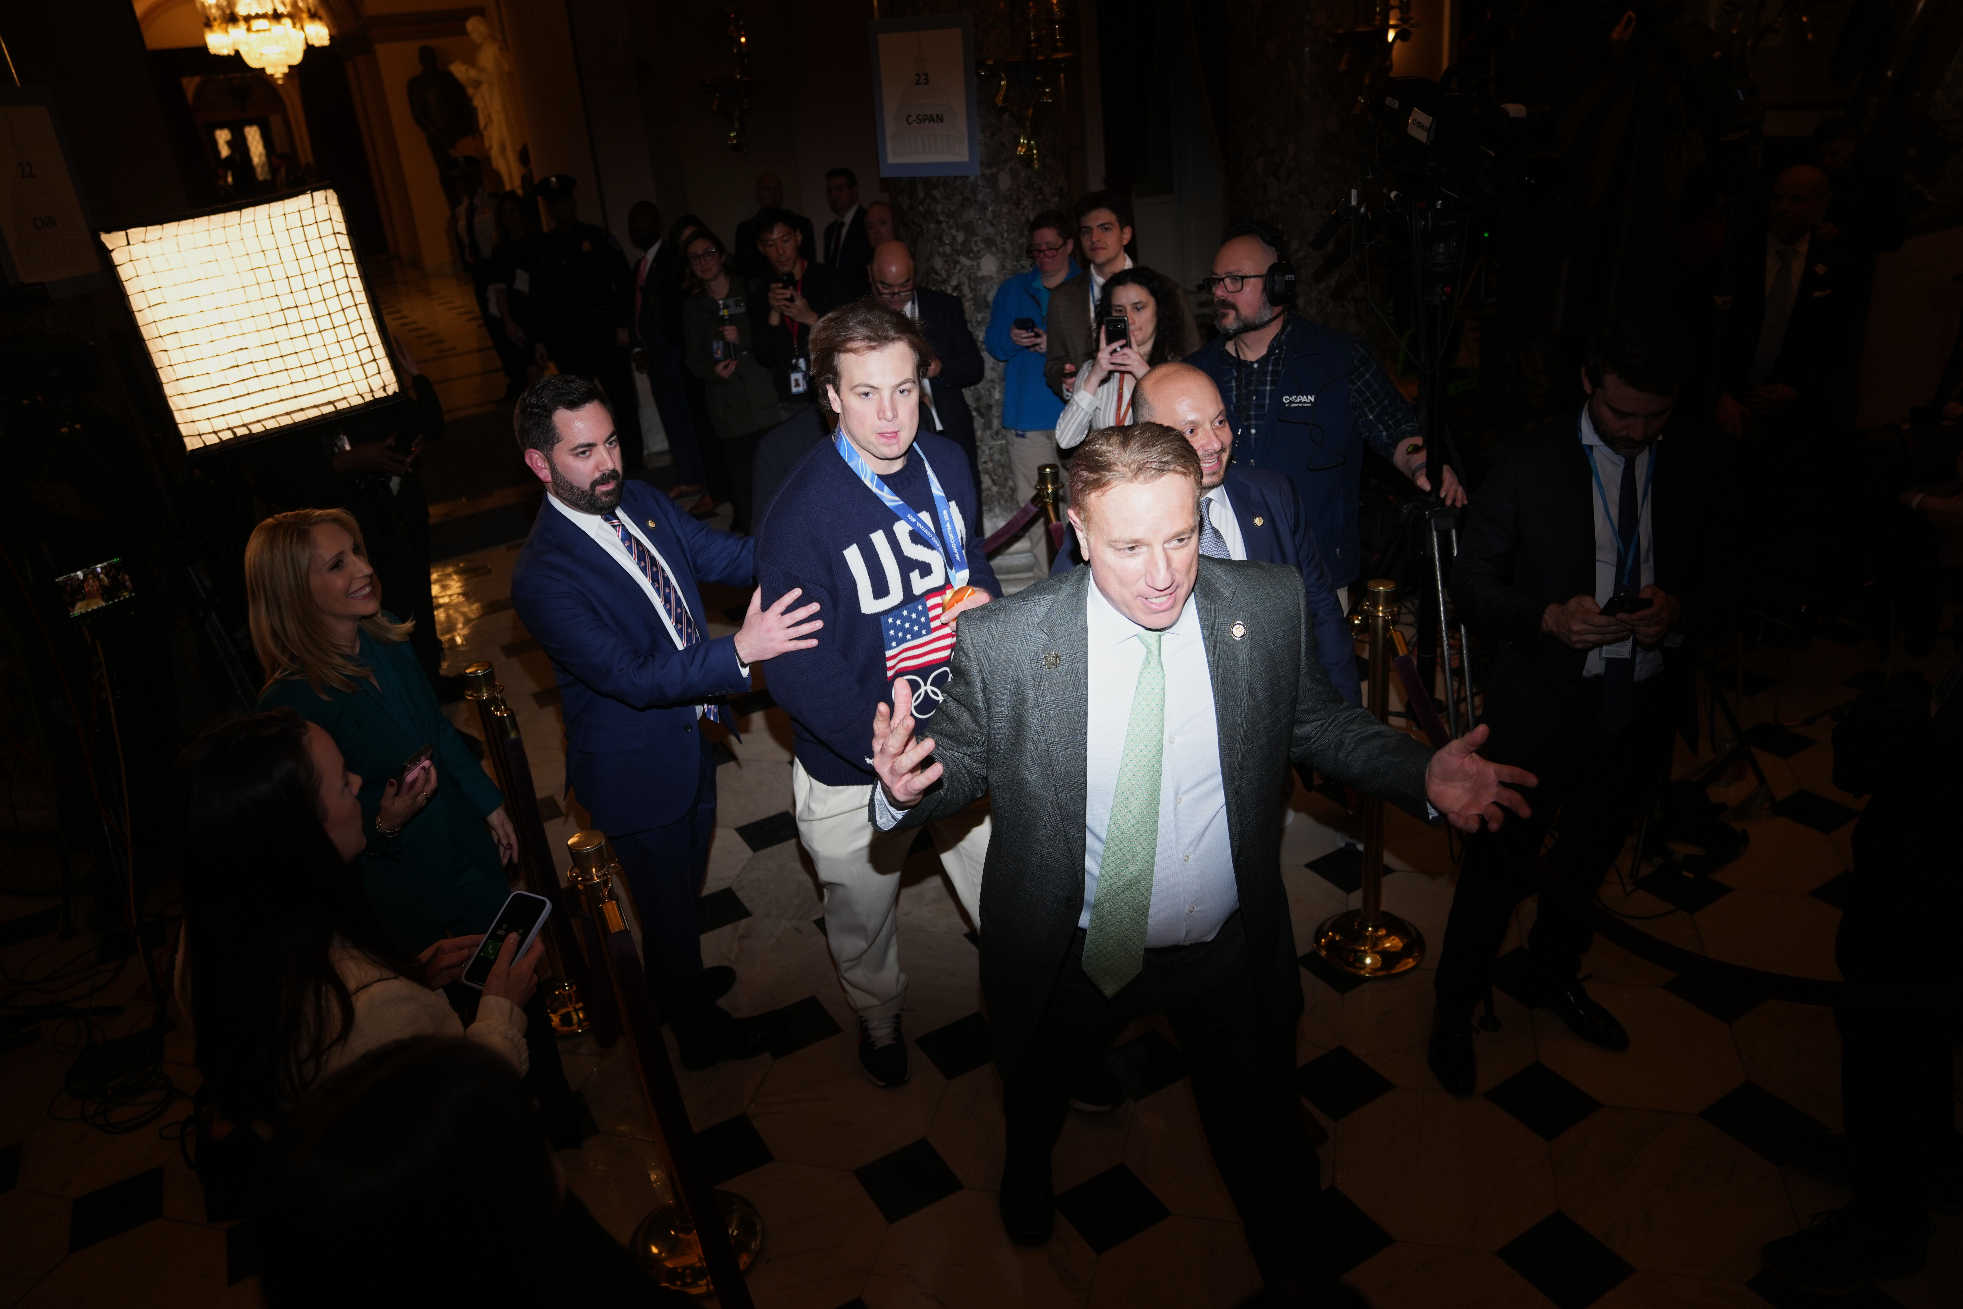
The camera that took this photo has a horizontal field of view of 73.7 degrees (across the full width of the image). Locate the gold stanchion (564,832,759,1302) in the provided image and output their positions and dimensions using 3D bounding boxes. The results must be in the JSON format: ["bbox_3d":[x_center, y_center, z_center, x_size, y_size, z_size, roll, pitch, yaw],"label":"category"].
[{"bbox_3d":[-0.674,0.808,2.600,0.290,1.020,0.290,-6,23,0],"label":"gold stanchion"}]

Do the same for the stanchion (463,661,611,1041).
[{"bbox_3d":[-1.192,0.499,3.437,0.290,1.020,0.290,-6,23,0],"label":"stanchion"}]

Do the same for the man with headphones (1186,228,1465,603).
[{"bbox_3d":[0.973,-0.345,3.880,0.740,1.800,0.500,2,25,18],"label":"man with headphones"}]

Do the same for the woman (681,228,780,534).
[{"bbox_3d":[-1.278,-1.395,6.994,0.520,1.680,0.420,-6,23,0],"label":"woman"}]

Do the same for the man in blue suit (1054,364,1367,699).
[{"bbox_3d":[0.481,0.269,2.620,0.600,1.720,0.440,-11,24,-11],"label":"man in blue suit"}]

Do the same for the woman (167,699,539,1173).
[{"bbox_3d":[-0.775,0.776,2.002,0.520,1.570,0.500,-15,25,-20],"label":"woman"}]

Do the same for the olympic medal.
[{"bbox_3d":[-0.036,-0.082,2.300,0.080,0.085,0.012,-17,26,-24],"label":"olympic medal"}]

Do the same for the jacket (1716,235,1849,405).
[{"bbox_3d":[2.487,-0.921,4.182,0.540,0.710,0.360,5,26,24],"label":"jacket"}]

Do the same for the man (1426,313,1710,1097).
[{"bbox_3d":[1.221,0.138,2.793,0.560,1.680,0.500,-6,23,0],"label":"man"}]

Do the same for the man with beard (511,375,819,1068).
[{"bbox_3d":[-0.641,0.194,3.125,0.660,1.720,0.550,6,26,26],"label":"man with beard"}]

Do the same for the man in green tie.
[{"bbox_3d":[0.357,0.432,2.249,0.930,1.740,0.620,-5,23,2],"label":"man in green tie"}]

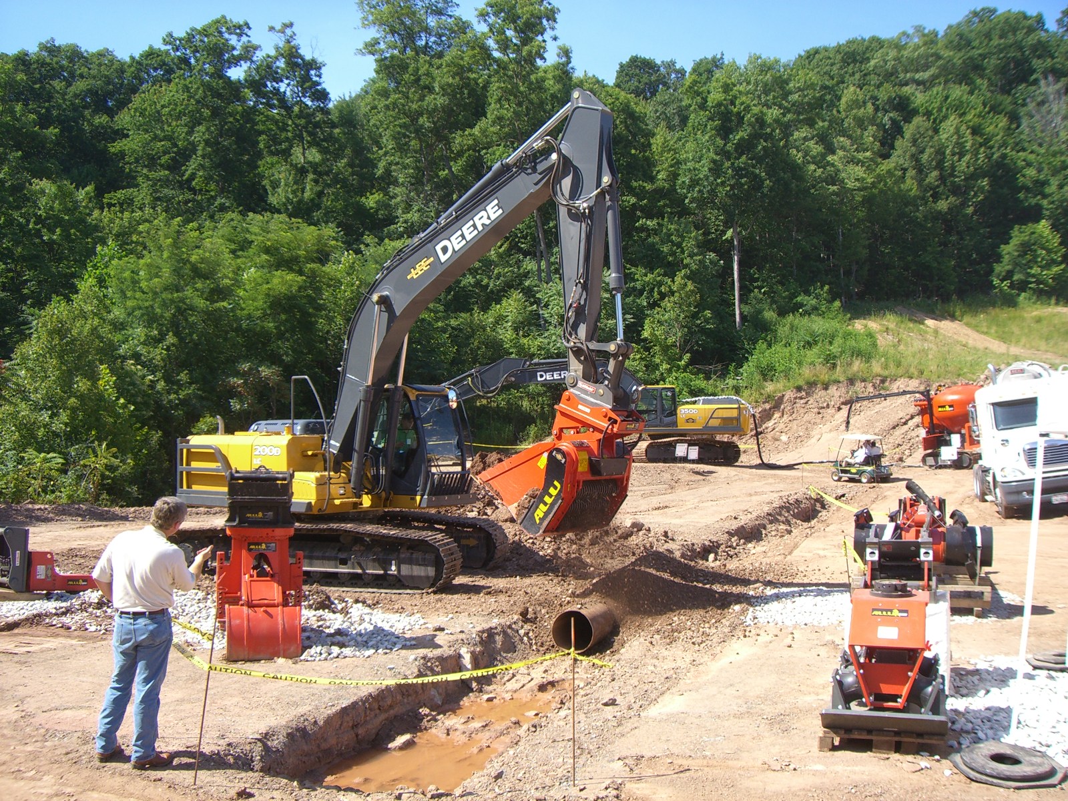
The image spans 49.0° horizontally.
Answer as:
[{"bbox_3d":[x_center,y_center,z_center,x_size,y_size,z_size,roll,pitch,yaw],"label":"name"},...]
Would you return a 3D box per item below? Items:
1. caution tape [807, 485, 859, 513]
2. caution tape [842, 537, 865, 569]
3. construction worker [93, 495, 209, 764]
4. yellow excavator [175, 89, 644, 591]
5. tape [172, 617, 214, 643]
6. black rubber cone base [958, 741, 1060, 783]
[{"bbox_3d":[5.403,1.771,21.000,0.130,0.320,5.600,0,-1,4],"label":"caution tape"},{"bbox_3d":[3.193,1.511,11.700,0.120,0.320,1.300,0,-1,7],"label":"caution tape"},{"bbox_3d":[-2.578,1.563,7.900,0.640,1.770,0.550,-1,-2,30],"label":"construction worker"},{"bbox_3d":[-1.906,-0.655,17.277,8.050,6.750,4.200,-1,-2,35],"label":"yellow excavator"},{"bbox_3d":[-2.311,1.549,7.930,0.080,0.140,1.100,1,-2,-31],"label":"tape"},{"bbox_3d":[3.240,2.475,8.020,0.610,0.065,0.610,0,5,0],"label":"black rubber cone base"}]

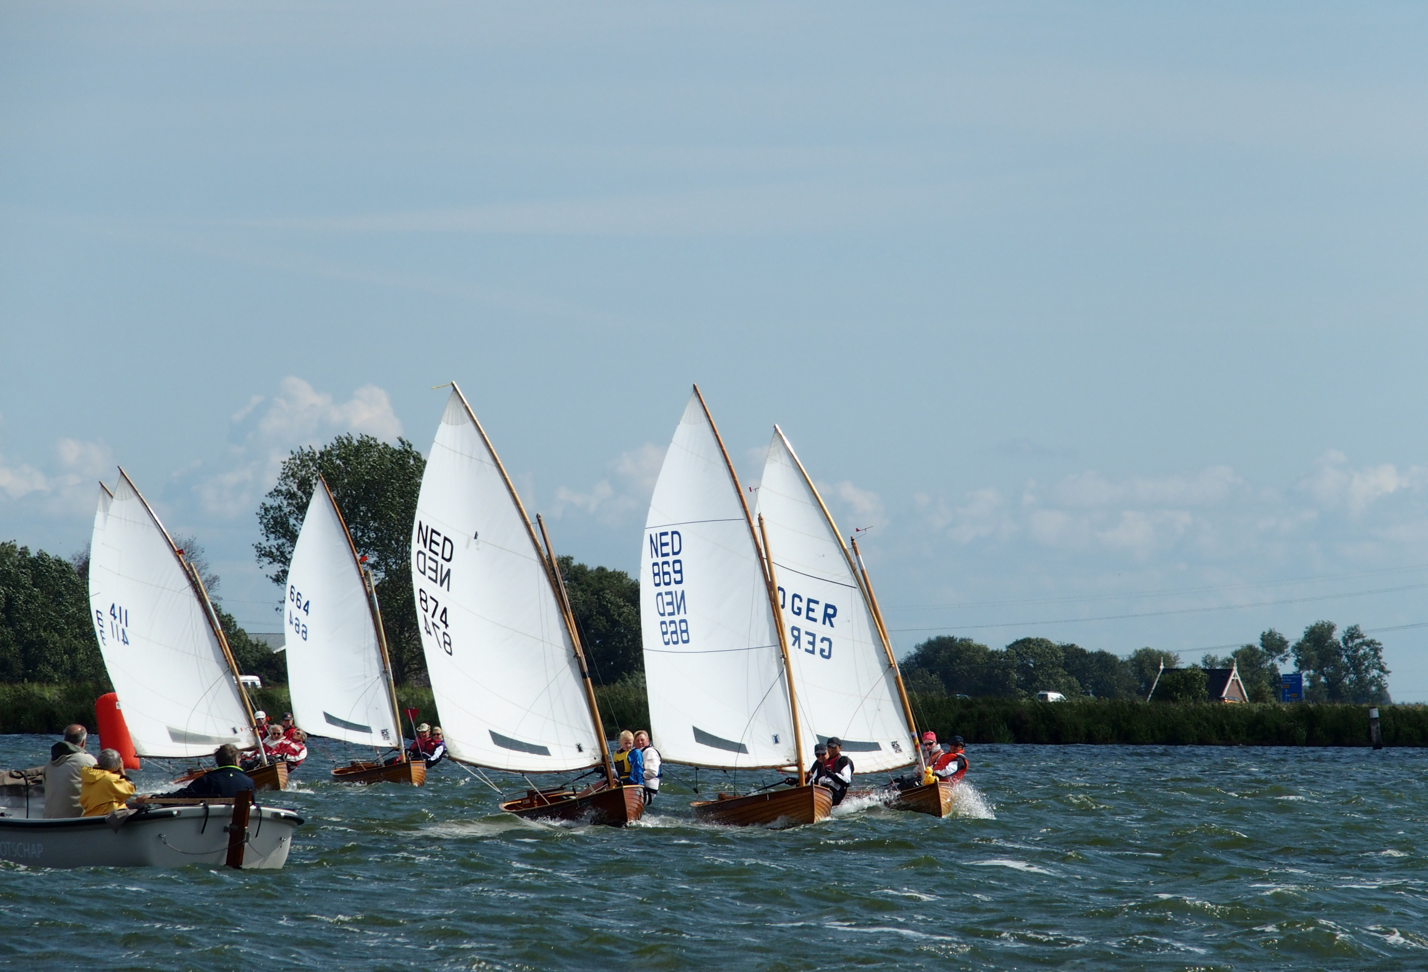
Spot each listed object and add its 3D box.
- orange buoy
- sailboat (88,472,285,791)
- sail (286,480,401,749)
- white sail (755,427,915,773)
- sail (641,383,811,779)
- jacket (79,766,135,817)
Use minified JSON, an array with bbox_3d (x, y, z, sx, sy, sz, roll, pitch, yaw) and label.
[{"bbox_3d":[-12.648,5.184,262.000,0.750,1.650,0.750,-10,-1,0],"label":"orange buoy"},{"bbox_3d":[-9.230,2.555,213.188,1.950,6.100,3.660,-16,7,-27],"label":"sailboat"},{"bbox_3d":[-6.405,2.209,214.000,2.500,4.750,0.600,-8,1,45],"label":"sail"},{"bbox_3d":[1.336,1.696,181.384,0.700,5.240,3.040,-13,3,-39],"label":"white sail"},{"bbox_3d":[0.135,1.129,150.000,2.500,4.750,0.600,-7,1,45],"label":"sail"},{"bbox_3d":[-5.591,2.872,114.000,0.560,0.600,0.450,-1,-1,41],"label":"jacket"}]

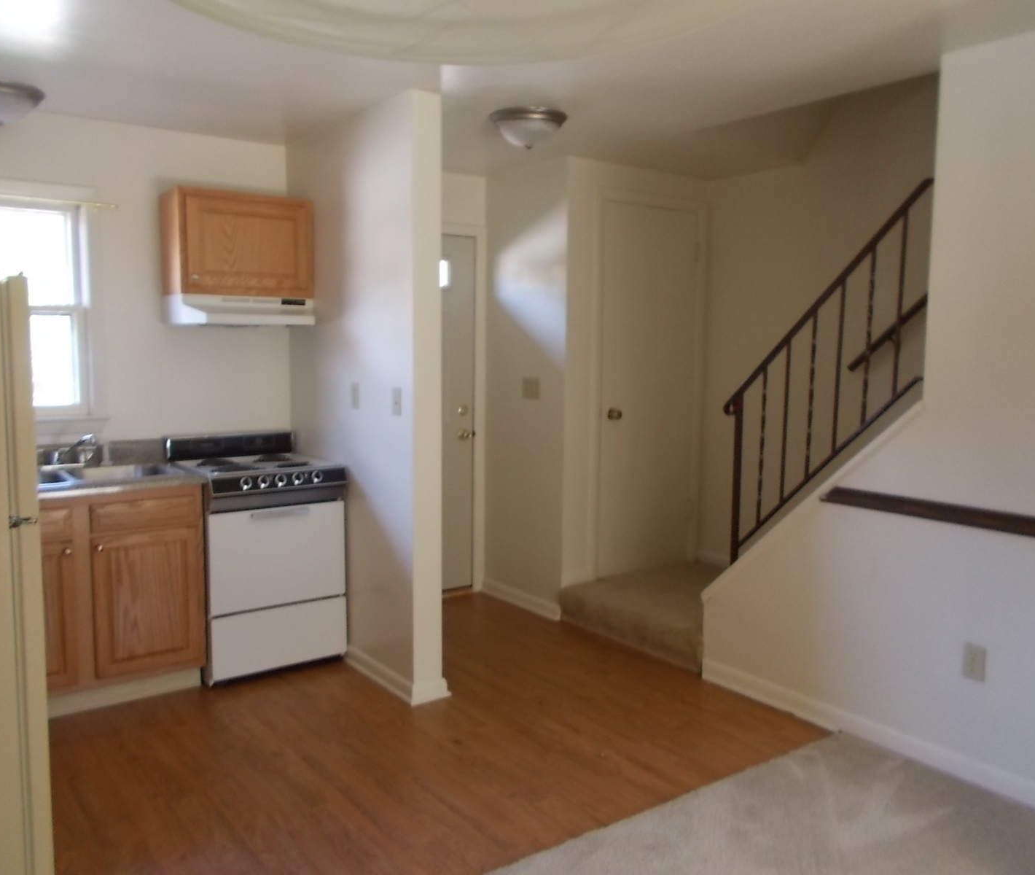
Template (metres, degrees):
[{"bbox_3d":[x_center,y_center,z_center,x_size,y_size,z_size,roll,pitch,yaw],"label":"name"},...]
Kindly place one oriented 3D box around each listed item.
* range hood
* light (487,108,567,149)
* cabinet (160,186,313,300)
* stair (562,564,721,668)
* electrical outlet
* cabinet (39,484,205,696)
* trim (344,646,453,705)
[{"bbox_3d":[-1.257,-0.578,4.039,0.608,0.136,0.445,-4,7,-37],"label":"range hood"},{"bbox_3d":[0.051,-1.285,3.675,0.330,0.126,0.330,0,5,0],"label":"light"},{"bbox_3d":[-1.292,-0.877,4.061,0.608,0.458,0.320,-4,7,-37],"label":"cabinet"},{"bbox_3d":[0.962,0.902,4.592,1.110,0.187,0.980,-4,7,-37],"label":"stair"},{"bbox_3d":[1.517,0.742,2.903,0.010,0.114,0.072,-4,7,-37],"label":"electrical outlet"},{"bbox_3d":[-1.844,0.584,3.617,0.905,0.787,0.600,-4,7,-37],"label":"cabinet"},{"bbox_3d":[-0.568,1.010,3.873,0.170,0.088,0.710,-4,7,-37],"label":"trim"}]

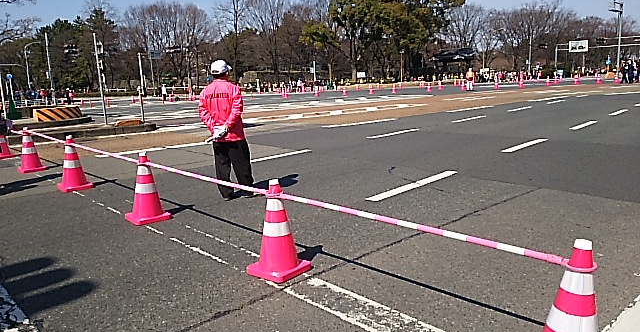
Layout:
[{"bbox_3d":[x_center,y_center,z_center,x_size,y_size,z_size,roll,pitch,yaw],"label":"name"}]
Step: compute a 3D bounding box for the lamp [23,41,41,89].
[{"bbox_3d":[-37.967,-12.414,73.000,2.100,8.210,0.350,-1,10,12],"label":"lamp"}]

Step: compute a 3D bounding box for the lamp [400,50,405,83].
[{"bbox_3d":[10.411,-12.412,70.000,0.500,4.330,0.500,-3,10,0],"label":"lamp"}]

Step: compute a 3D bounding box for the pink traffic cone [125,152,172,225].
[{"bbox_3d":[-1.857,0.214,5.918,0.380,0.700,0.380,-10,12,-37],"label":"pink traffic cone"}]

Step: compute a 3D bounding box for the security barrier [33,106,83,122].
[{"bbox_3d":[-11.312,-2.267,23.957,0.400,0.500,2.100,5,12,36],"label":"security barrier"}]

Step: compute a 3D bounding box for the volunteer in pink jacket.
[{"bbox_3d":[-1.098,-0.431,6.617,0.530,1.660,0.380,-1,10,7],"label":"volunteer in pink jacket"}]

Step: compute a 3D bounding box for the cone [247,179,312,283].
[{"bbox_3d":[-0.322,0.448,4.168,0.380,0.700,0.380,6,13,41],"label":"cone"}]

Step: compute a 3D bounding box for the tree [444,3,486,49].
[{"bbox_3d":[22.449,-19.155,85.000,7.000,11.800,7.000,-3,10,0],"label":"tree"}]

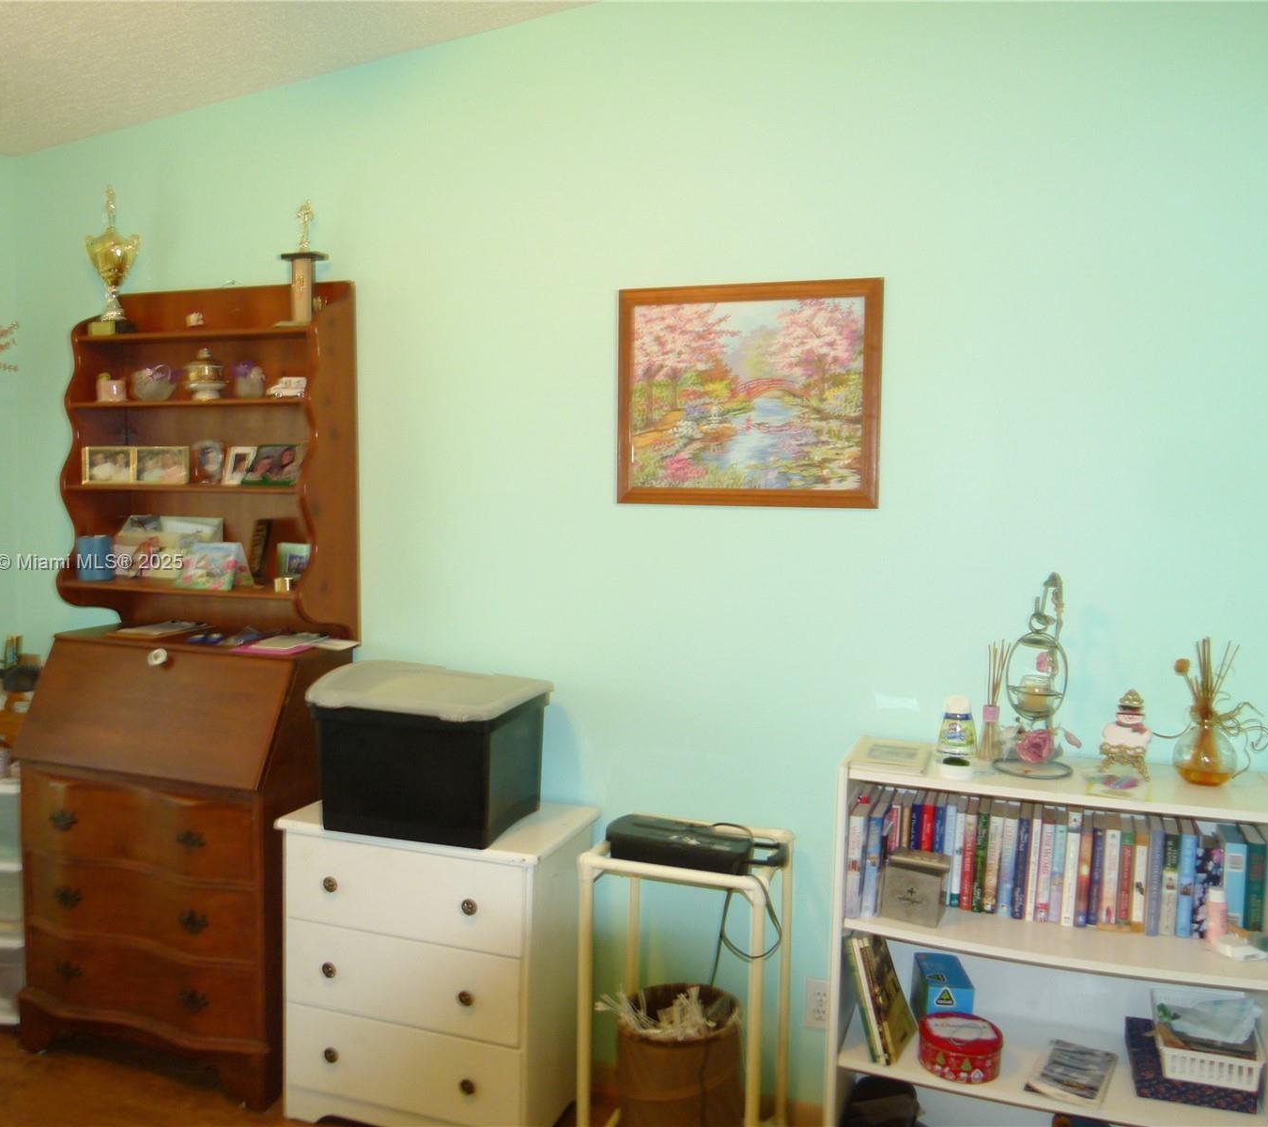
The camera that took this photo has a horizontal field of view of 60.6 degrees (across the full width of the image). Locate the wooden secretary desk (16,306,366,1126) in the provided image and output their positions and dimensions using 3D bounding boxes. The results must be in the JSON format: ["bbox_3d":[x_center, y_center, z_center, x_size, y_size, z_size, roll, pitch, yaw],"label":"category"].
[{"bbox_3d":[-1.097,0.249,2.686,0.752,1.912,0.430,2,4,20],"label":"wooden secretary desk"}]

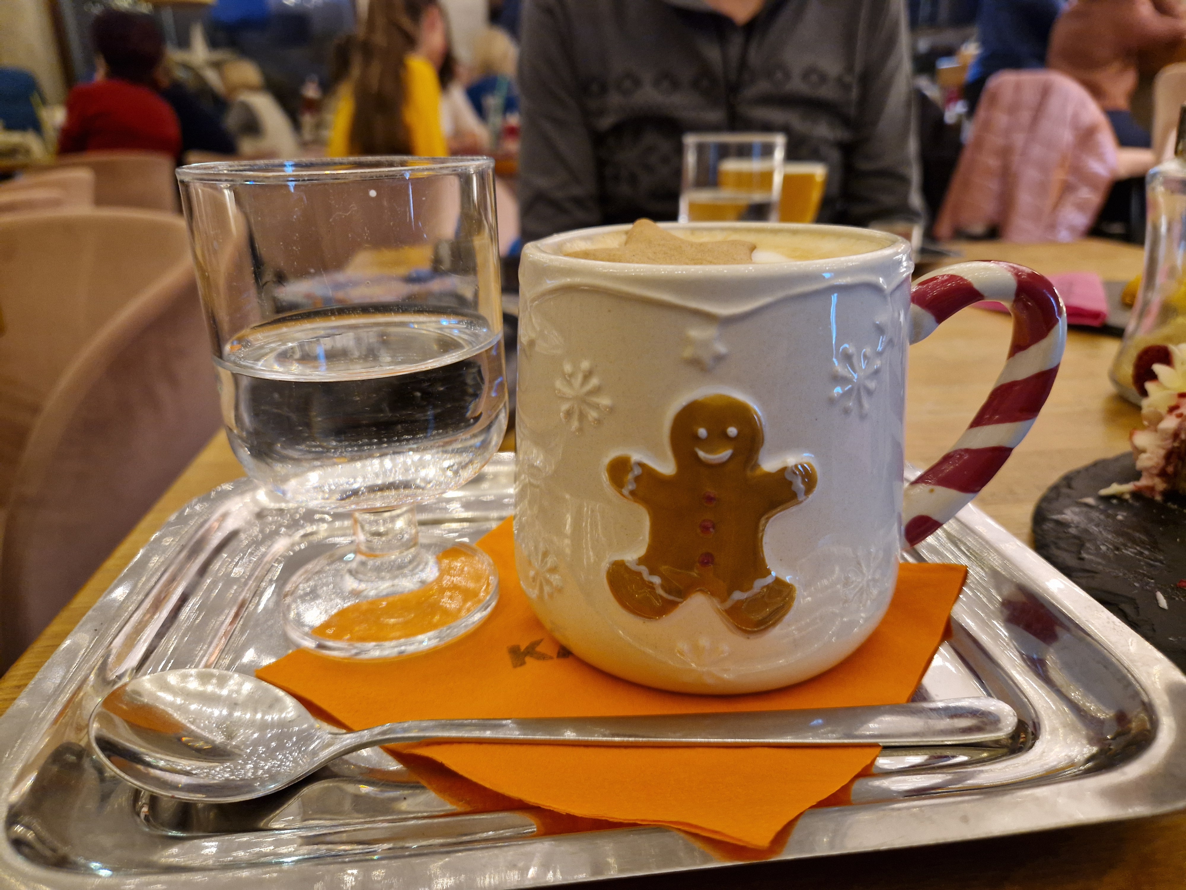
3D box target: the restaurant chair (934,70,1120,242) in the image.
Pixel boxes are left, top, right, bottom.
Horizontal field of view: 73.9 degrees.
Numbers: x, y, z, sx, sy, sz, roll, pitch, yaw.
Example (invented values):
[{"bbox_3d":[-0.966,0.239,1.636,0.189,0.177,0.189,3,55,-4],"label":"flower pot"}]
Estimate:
[{"bbox_3d":[1.422,-0.807,2.709,0.540,0.840,0.560,9,24,23],"label":"restaurant chair"}]

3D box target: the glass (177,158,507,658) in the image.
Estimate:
[{"bbox_3d":[-0.052,-0.010,0.186,0.063,0.106,0.063,-1,22,0],"label":"glass"}]

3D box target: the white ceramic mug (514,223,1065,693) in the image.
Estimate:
[{"bbox_3d":[0.040,-0.002,0.181,0.119,0.088,0.091,2,22,8],"label":"white ceramic mug"}]

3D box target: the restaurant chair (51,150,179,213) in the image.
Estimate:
[{"bbox_3d":[-1.704,-0.704,3.057,0.510,0.810,0.550,-9,23,-18],"label":"restaurant chair"}]

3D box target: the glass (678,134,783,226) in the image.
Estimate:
[{"bbox_3d":[0.099,-0.164,0.569,0.071,0.108,0.071,-1,22,0],"label":"glass"}]

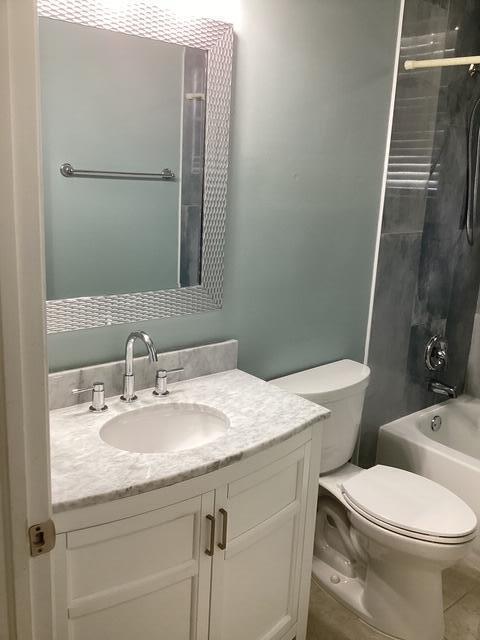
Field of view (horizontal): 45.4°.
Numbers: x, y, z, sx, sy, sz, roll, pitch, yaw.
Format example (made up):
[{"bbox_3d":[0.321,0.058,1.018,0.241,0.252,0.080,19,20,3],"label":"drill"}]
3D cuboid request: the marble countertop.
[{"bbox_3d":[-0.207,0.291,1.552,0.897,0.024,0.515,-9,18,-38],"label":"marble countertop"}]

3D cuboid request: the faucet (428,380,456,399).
[{"bbox_3d":[1.021,0.362,2.863,0.056,0.052,0.136,-9,18,-38],"label":"faucet"}]

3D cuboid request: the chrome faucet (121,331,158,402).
[{"bbox_3d":[-0.281,0.141,1.617,0.051,0.228,0.185,-9,18,-38],"label":"chrome faucet"}]

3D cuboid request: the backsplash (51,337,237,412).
[{"bbox_3d":[-0.362,0.174,1.724,0.897,0.105,0.021,-9,18,-38],"label":"backsplash"}]

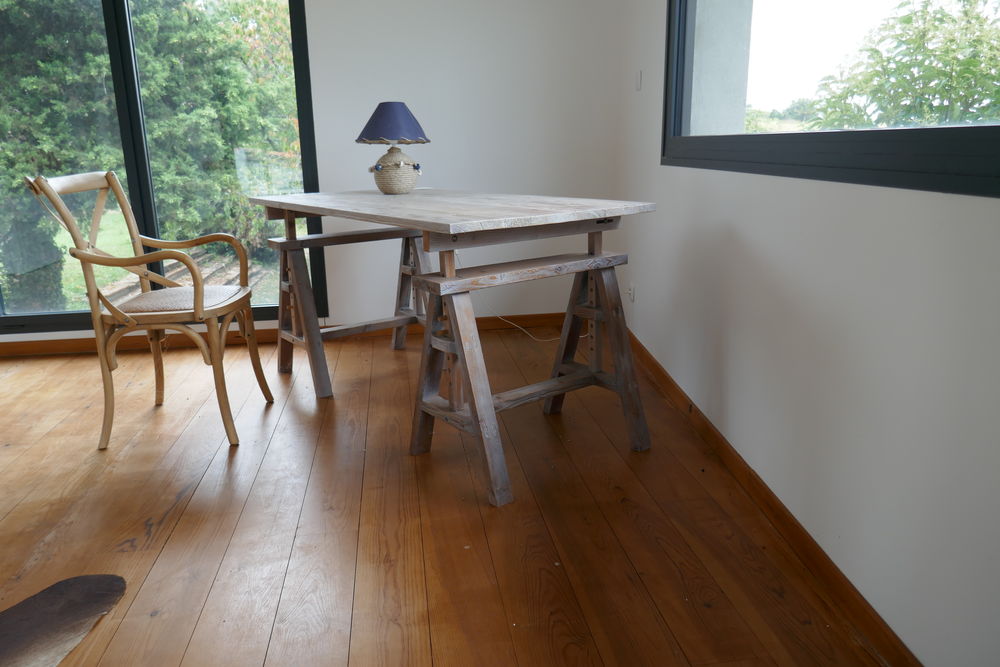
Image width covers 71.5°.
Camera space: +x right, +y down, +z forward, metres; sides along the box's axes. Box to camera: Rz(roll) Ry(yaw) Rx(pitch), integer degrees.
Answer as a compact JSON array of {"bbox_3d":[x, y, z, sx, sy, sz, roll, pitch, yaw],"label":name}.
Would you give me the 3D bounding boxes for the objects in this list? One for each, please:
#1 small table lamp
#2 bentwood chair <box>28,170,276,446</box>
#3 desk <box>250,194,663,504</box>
[{"bbox_3d":[-0.437,-0.759,2.862,0.292,0.360,0.292,-3,15,-8],"label":"small table lamp"},{"bbox_3d":[-1.181,-0.104,2.405,0.581,0.893,0.504,-1,15,-1],"label":"bentwood chair"},{"bbox_3d":[-0.224,-0.102,2.584,0.829,0.768,1.565,-13,19,-37],"label":"desk"}]

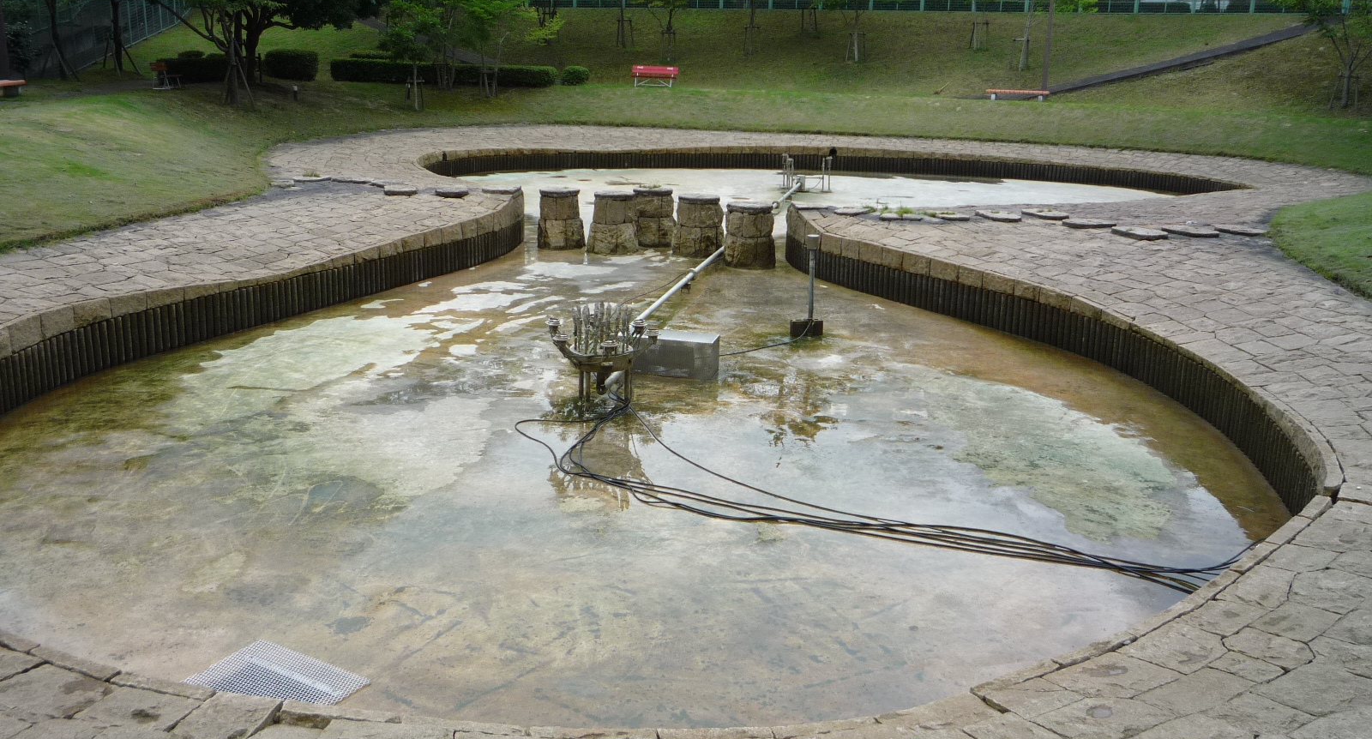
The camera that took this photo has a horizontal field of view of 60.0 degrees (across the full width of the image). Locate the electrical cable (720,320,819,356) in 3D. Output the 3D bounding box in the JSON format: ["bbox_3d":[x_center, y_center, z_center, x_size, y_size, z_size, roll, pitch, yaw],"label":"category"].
[{"bbox_3d":[0.560,-0.214,8.094,0.900,0.110,0.200,-12,20,-40],"label":"electrical cable"}]

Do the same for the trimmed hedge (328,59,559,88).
[{"bbox_3d":[-7.599,-9.270,37.300,7.050,0.700,0.950,1,15,0],"label":"trimmed hedge"}]

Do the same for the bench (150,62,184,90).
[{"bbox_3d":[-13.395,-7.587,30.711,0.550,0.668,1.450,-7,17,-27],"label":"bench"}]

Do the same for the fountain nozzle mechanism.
[{"bbox_3d":[-0.485,-0.129,6.899,0.670,0.540,0.680,1,16,0],"label":"fountain nozzle mechanism"}]

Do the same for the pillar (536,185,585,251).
[{"bbox_3d":[-1.392,-1.680,13.210,0.527,0.627,0.527,1,15,0],"label":"pillar"}]

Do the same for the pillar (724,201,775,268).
[{"bbox_3d":[0.592,-1.246,10.993,0.460,0.550,0.460,1,16,0],"label":"pillar"}]

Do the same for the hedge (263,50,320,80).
[{"bbox_3d":[-12.639,-9.737,38.100,1.500,0.930,1.100,-1,15,-9],"label":"hedge"}]

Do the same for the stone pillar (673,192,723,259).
[{"bbox_3d":[0.147,-1.555,12.861,0.548,0.632,0.548,1,15,0],"label":"stone pillar"}]

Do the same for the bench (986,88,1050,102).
[{"bbox_3d":[9.209,-7.575,32.954,1.700,0.420,0.420,5,16,14],"label":"bench"}]

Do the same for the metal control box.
[{"bbox_3d":[-0.059,-0.097,7.995,0.530,0.255,0.230,5,15,12],"label":"metal control box"}]

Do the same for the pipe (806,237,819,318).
[{"bbox_3d":[0.974,-0.700,9.151,0.092,0.655,0.092,1,15,0],"label":"pipe"}]

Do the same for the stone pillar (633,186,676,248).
[{"bbox_3d":[-0.349,-1.737,13.548,0.497,0.614,0.497,1,15,0],"label":"stone pillar"}]

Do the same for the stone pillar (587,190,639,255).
[{"bbox_3d":[-0.787,-1.603,12.971,0.565,0.626,0.565,1,15,0],"label":"stone pillar"}]

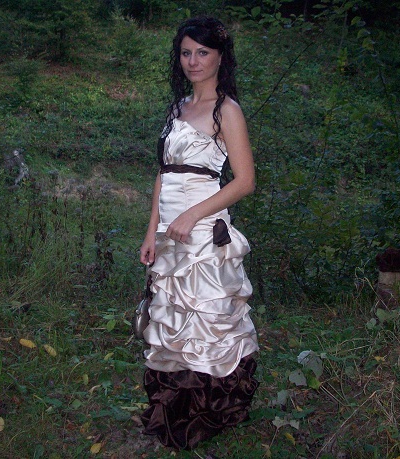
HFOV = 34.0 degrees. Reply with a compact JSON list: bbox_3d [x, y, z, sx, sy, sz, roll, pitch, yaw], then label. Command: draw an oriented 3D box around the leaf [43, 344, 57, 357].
[{"bbox_3d":[-0.808,0.649,3.510,0.050,0.030,0.085,-5,9,-35],"label":"leaf"}]

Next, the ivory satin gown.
[{"bbox_3d":[0.000,0.192,2.658,0.460,1.257,0.460,7,10,43],"label":"ivory satin gown"}]

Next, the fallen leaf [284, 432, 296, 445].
[{"bbox_3d":[0.351,0.811,2.540,0.038,0.025,0.080,-3,8,-25],"label":"fallen leaf"}]

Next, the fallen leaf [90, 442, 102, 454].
[{"bbox_3d":[-0.392,0.830,2.478,0.042,0.020,0.075,4,8,28],"label":"fallen leaf"}]

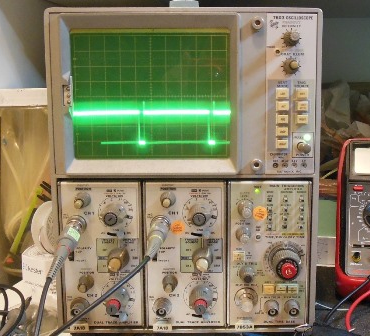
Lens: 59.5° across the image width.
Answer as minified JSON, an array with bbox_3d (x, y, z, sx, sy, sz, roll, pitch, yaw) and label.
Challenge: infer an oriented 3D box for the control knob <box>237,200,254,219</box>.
[{"bbox_3d":[0.051,0.035,0.263,0.013,0.013,0.013,0,6,1],"label":"control knob"}]

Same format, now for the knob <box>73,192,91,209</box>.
[{"bbox_3d":[-0.085,0.028,0.265,0.013,0.013,0.013,0,6,1],"label":"knob"}]

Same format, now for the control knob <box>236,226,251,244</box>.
[{"bbox_3d":[0.048,0.056,0.265,0.013,0.013,0.015,0,4,0],"label":"control knob"}]

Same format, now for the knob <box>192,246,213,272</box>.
[{"bbox_3d":[0.015,0.077,0.267,0.018,0.018,0.015,0,6,1],"label":"knob"}]

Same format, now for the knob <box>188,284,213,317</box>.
[{"bbox_3d":[0.014,0.111,0.266,0.021,0.021,0.020,0,4,0],"label":"knob"}]

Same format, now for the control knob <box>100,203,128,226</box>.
[{"bbox_3d":[-0.059,0.040,0.264,0.022,0.022,0.015,0,6,1],"label":"control knob"}]

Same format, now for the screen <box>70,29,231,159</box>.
[{"bbox_3d":[-0.027,-0.060,0.265,0.129,0.105,0.012,0,4,0],"label":"screen"}]

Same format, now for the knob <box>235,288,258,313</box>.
[{"bbox_3d":[0.052,0.113,0.269,0.020,0.020,0.015,0,4,0],"label":"knob"}]

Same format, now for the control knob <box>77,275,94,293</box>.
[{"bbox_3d":[-0.084,0.100,0.272,0.013,0.013,0.013,0,6,1],"label":"control knob"}]

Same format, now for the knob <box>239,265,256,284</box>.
[{"bbox_3d":[0.053,0.089,0.267,0.013,0.013,0.015,0,4,0],"label":"knob"}]

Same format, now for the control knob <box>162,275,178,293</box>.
[{"bbox_3d":[-0.012,0.098,0.268,0.013,0.013,0.014,0,4,0],"label":"control knob"}]

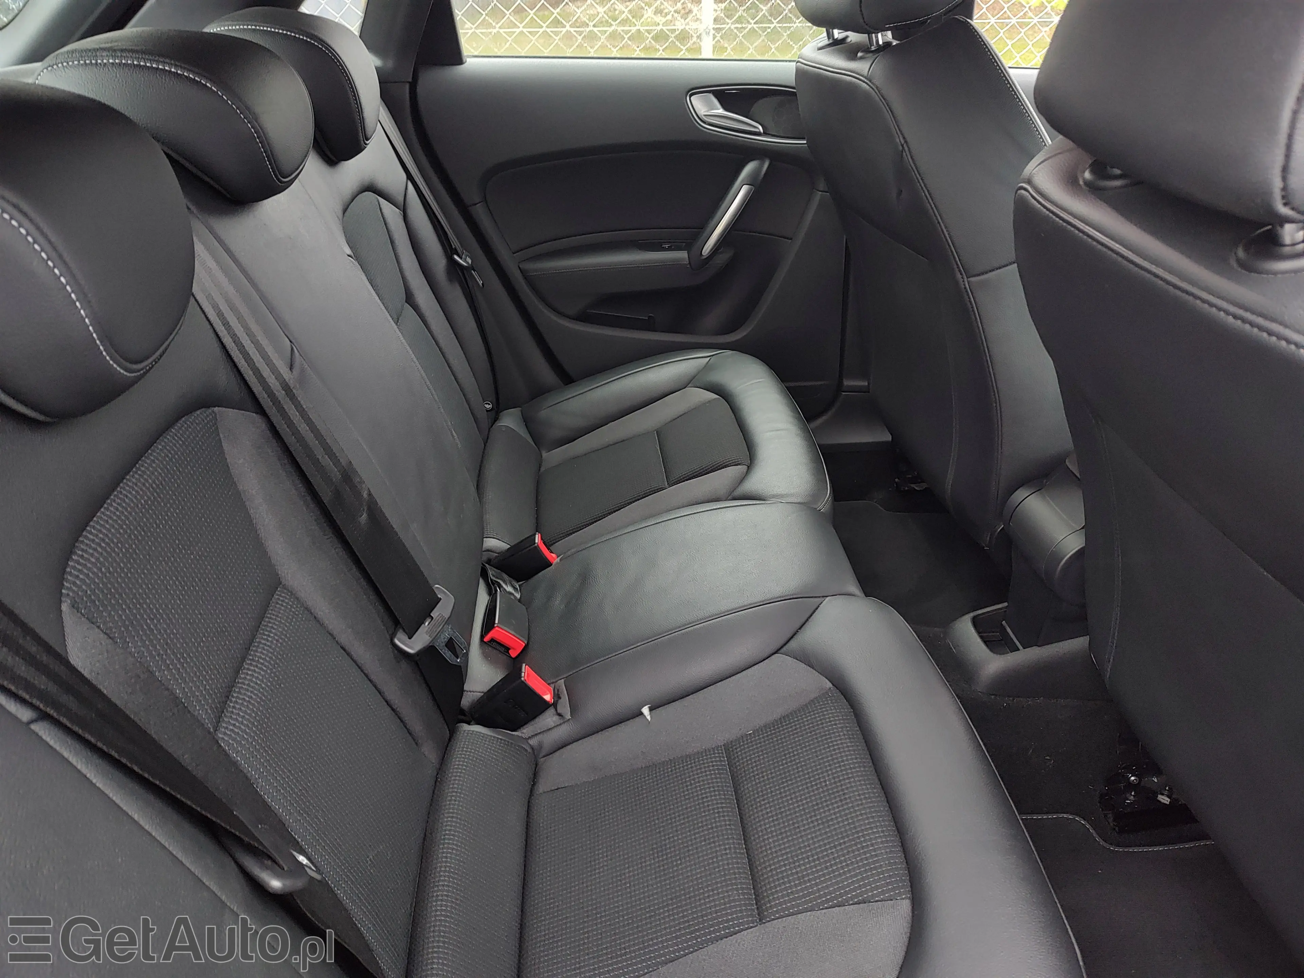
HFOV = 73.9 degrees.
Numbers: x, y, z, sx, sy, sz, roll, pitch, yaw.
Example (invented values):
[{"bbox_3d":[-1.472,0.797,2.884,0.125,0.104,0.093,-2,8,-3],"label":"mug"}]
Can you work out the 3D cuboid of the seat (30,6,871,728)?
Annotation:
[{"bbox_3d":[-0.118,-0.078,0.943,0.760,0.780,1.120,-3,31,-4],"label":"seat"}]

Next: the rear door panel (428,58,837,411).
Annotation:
[{"bbox_3d":[-0.002,-0.386,1.467,0.720,0.620,0.110,-3,31,-4],"label":"rear door panel"}]

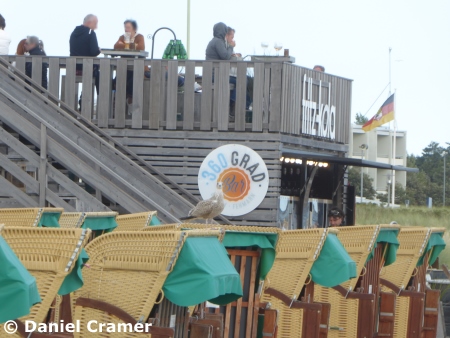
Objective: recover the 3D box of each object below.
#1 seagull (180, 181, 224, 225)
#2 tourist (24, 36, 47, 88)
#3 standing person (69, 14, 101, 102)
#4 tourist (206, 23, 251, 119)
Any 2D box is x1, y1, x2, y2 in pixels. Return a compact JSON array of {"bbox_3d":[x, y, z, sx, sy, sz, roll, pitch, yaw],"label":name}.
[{"bbox_3d":[-0.232,0.371,50.000,0.460,0.460,0.170,1,0,15],"label":"seagull"},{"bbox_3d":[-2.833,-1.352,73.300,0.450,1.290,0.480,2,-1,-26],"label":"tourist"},{"bbox_3d":[-2.084,-1.580,73.000,0.480,1.480,0.500,2,-1,-29],"label":"standing person"},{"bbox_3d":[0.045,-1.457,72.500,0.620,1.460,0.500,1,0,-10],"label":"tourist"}]

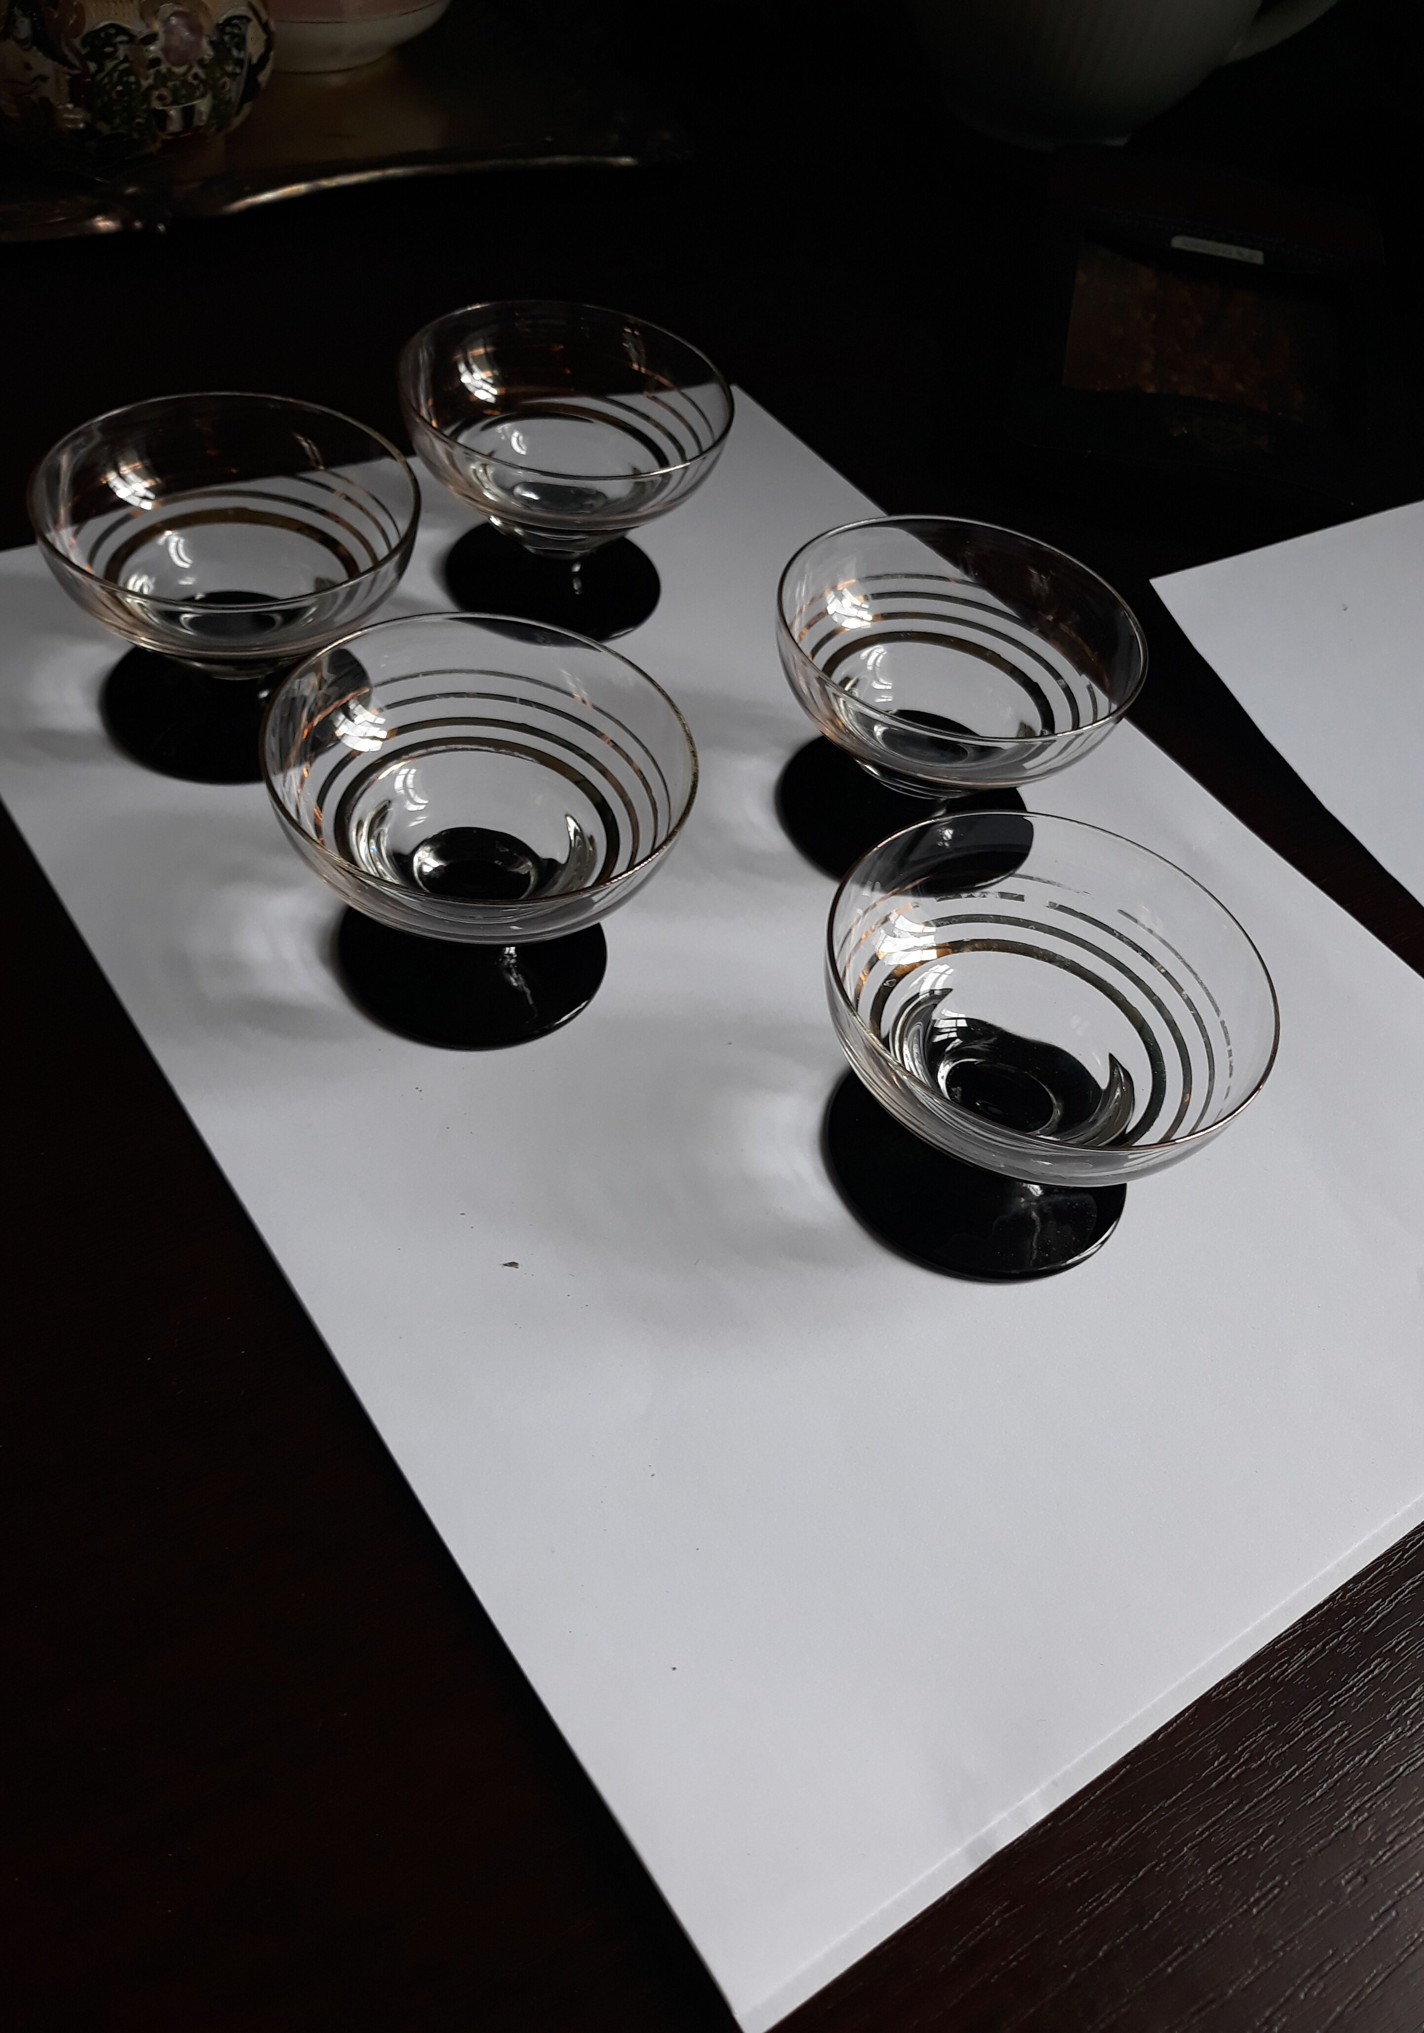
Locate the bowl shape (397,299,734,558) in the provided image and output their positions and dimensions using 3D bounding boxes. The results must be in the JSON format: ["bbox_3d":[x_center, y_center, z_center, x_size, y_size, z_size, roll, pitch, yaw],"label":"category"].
[{"bbox_3d":[-0.042,-0.158,0.455,0.091,0.049,0.091,12,49,0],"label":"bowl shape"}]

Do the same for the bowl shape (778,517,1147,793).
[{"bbox_3d":[0.059,-0.082,0.408,0.092,0.048,0.092,12,49,0],"label":"bowl shape"}]

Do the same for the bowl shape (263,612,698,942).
[{"bbox_3d":[-0.050,-0.042,0.353,0.090,0.049,0.090,5,49,-6],"label":"bowl shape"}]

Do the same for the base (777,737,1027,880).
[{"bbox_3d":[0.054,-0.061,0.432,0.071,0.015,0.071,12,49,0],"label":"base"}]

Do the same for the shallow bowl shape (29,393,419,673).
[{"bbox_3d":[-0.120,-0.110,0.400,0.089,0.049,0.089,12,49,0],"label":"shallow bowl shape"}]

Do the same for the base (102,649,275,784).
[{"bbox_3d":[-0.124,-0.090,0.424,0.071,0.015,0.071,12,49,0],"label":"base"}]

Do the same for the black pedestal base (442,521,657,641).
[{"bbox_3d":[-0.047,-0.138,0.480,0.067,0.015,0.067,12,49,0],"label":"black pedestal base"}]

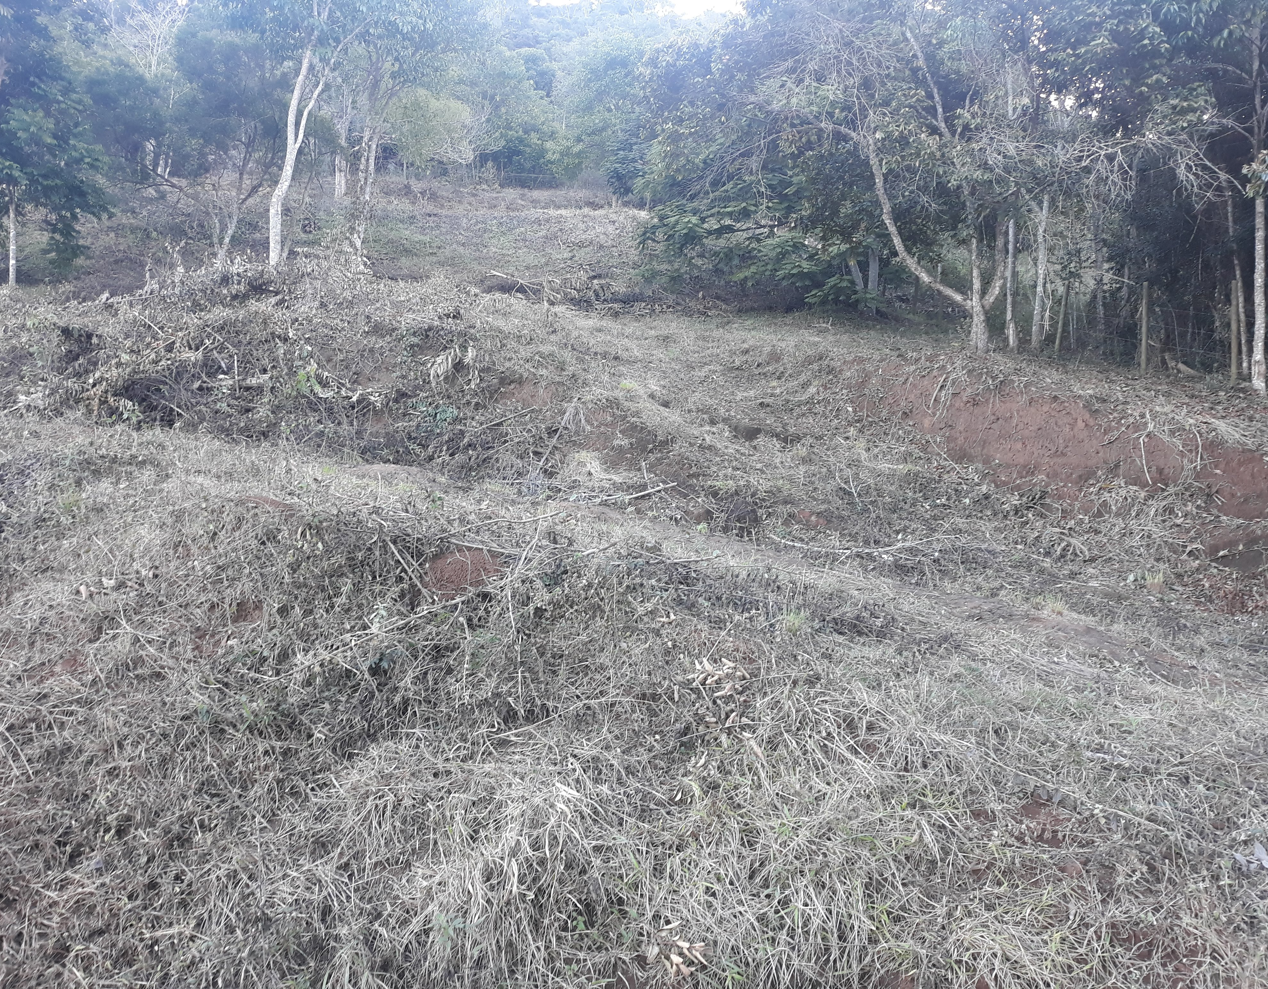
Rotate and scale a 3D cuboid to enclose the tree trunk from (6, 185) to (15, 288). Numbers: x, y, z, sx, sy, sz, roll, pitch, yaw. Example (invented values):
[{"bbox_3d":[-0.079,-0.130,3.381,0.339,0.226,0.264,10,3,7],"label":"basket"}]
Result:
[{"bbox_3d":[-11.826,-4.883,19.500,0.152,1.973,0.150,0,2,0],"label":"tree trunk"}]

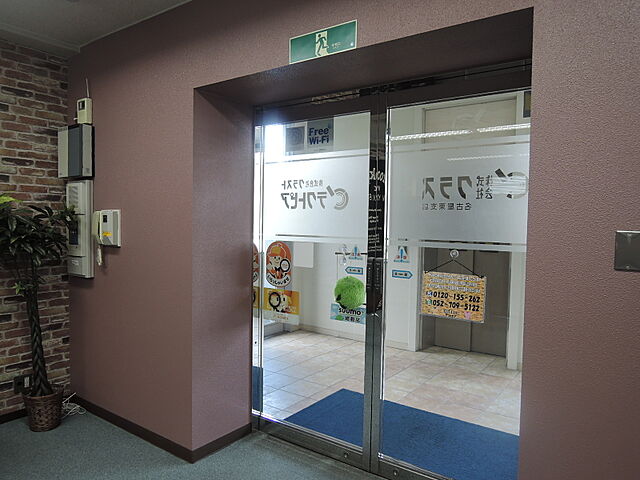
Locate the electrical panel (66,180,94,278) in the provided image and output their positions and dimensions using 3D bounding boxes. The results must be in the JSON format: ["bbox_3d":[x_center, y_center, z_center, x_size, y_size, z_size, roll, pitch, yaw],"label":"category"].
[{"bbox_3d":[-1.712,-0.079,3.156,0.238,0.685,0.082,2,3,35],"label":"electrical panel"}]

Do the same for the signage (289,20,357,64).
[{"bbox_3d":[0.004,-0.873,1.966,0.362,0.120,0.012,2,3,35],"label":"signage"}]

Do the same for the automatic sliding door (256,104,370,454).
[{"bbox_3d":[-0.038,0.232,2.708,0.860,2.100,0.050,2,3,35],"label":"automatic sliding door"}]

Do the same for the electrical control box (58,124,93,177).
[{"bbox_3d":[-1.725,-0.622,3.139,0.340,0.356,0.086,2,3,35],"label":"electrical control box"}]

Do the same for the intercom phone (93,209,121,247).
[{"bbox_3d":[-1.420,-0.081,2.953,0.225,0.236,0.070,2,3,35],"label":"intercom phone"}]

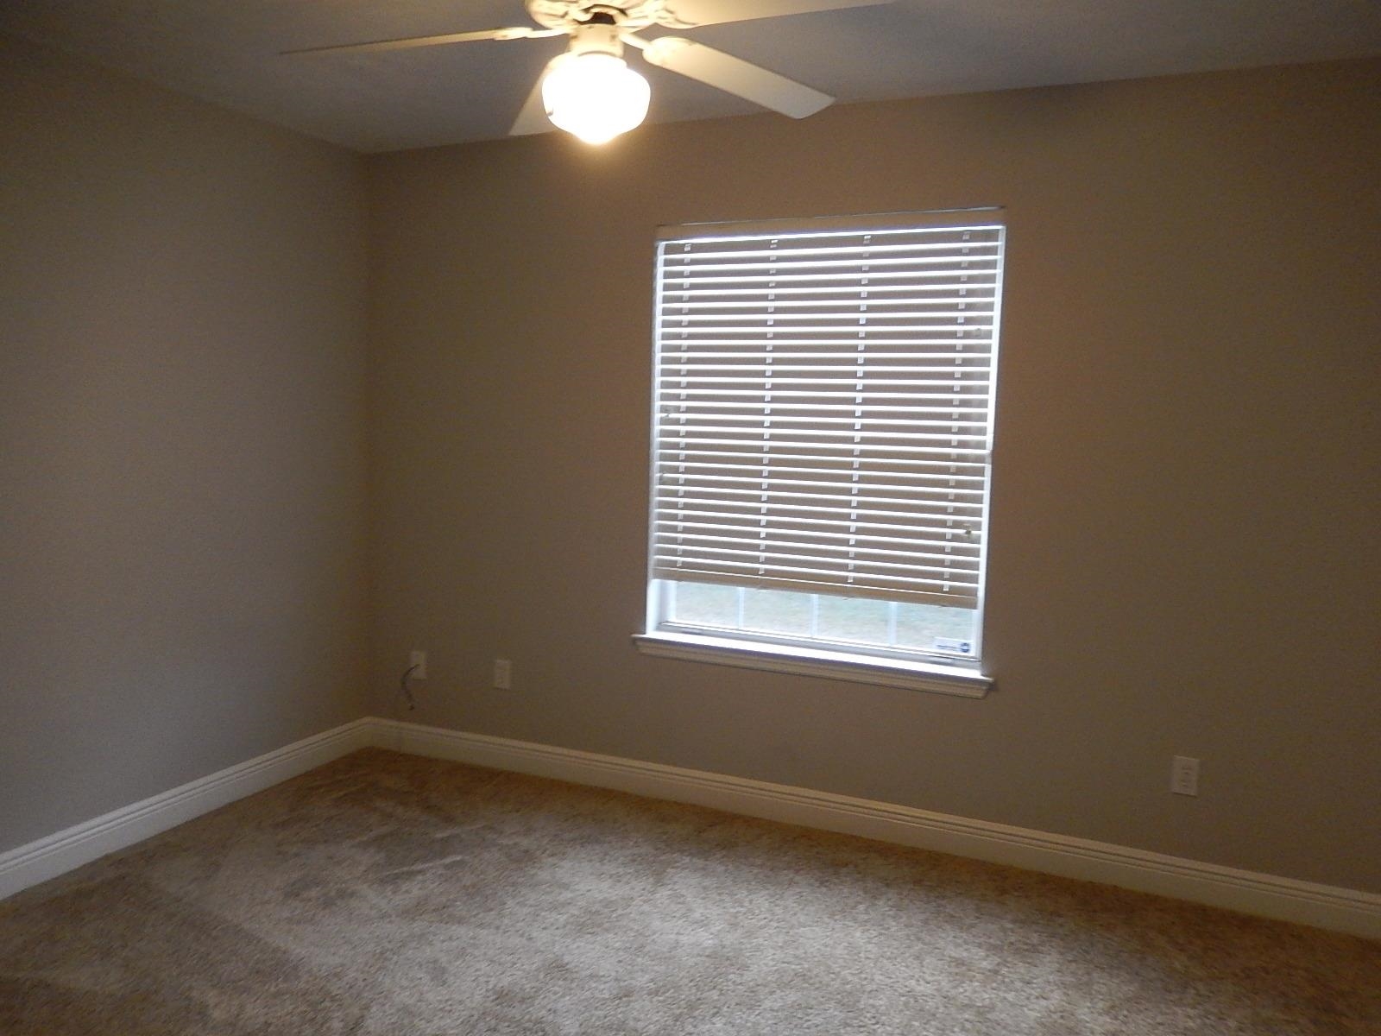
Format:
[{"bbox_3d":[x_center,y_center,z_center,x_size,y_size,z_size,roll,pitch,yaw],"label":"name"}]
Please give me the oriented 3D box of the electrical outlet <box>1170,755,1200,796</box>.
[{"bbox_3d":[1.500,0.785,3.019,0.065,0.113,0.010,4,6,23],"label":"electrical outlet"}]

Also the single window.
[{"bbox_3d":[0.420,-0.228,3.422,1.260,1.560,0.120,4,6,23],"label":"single window"}]

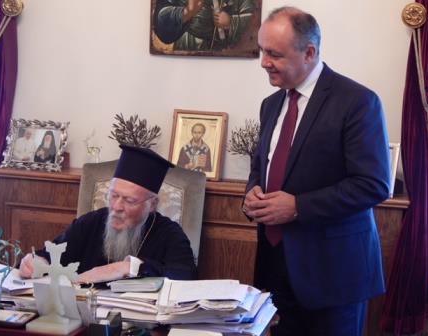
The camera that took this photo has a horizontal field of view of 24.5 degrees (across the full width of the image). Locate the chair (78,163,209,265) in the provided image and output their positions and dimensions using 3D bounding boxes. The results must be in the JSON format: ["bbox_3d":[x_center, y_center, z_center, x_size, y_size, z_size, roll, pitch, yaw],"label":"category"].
[{"bbox_3d":[-0.401,0.593,3.574,0.600,1.160,0.660,4,7,19],"label":"chair"}]

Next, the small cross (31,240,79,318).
[{"bbox_3d":[-0.463,0.329,2.880,0.138,0.242,0.065,4,7,18],"label":"small cross"}]

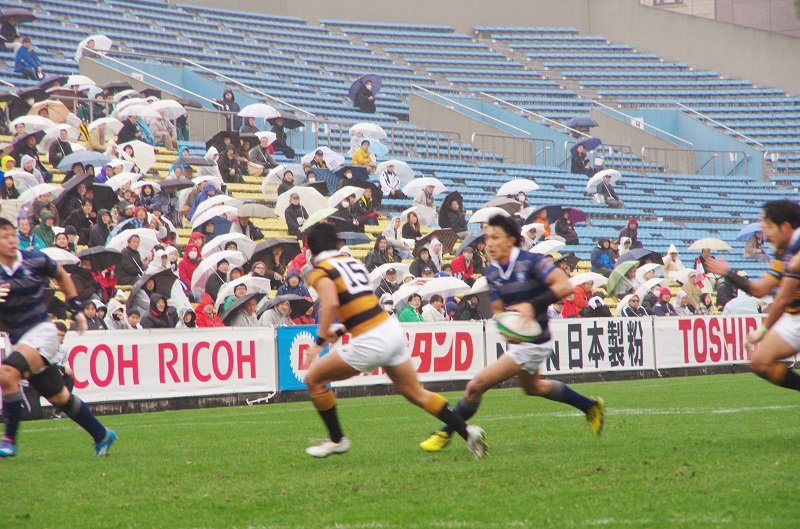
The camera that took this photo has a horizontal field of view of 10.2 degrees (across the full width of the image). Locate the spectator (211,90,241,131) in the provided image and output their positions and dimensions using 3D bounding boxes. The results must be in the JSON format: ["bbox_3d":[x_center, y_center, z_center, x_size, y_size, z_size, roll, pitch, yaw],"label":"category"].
[{"bbox_3d":[-4.165,-3.392,108.491,0.680,1.720,0.420,-1,-1,-20],"label":"spectator"}]

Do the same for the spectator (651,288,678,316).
[{"bbox_3d":[4.844,1.007,82.000,0.560,1.150,0.700,0,0,-41],"label":"spectator"}]

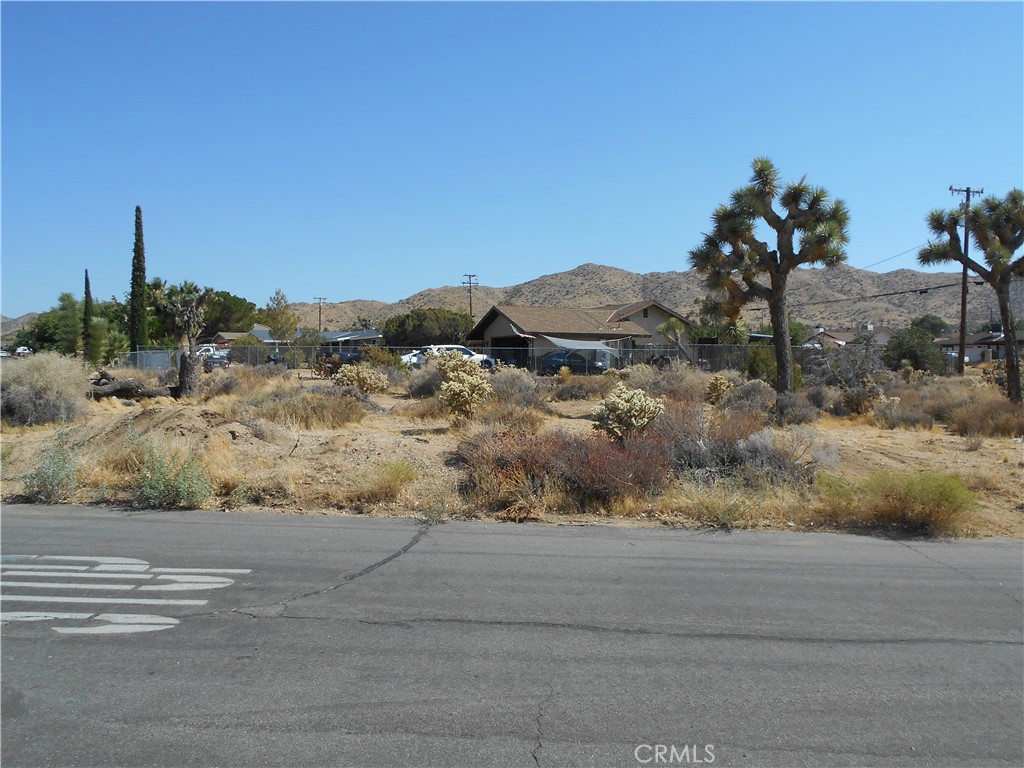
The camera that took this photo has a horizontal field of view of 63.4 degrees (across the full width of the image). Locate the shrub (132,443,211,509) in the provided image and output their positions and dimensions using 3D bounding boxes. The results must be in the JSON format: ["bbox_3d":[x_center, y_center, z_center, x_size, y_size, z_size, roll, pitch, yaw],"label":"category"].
[{"bbox_3d":[-3.482,0.923,8.494,0.820,0.649,0.656,-1,3,-22],"label":"shrub"}]

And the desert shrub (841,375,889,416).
[{"bbox_3d":[8.651,0.272,20.328,1.178,1.011,1.060,1,3,23],"label":"desert shrub"}]

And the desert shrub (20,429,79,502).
[{"bbox_3d":[-4.909,0.853,8.792,0.616,0.764,0.554,-1,3,-29],"label":"desert shrub"}]

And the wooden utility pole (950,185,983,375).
[{"bbox_3d":[31.105,-7.153,57.000,2.300,13.100,0.500,0,2,-3],"label":"wooden utility pole"}]

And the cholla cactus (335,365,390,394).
[{"bbox_3d":[-5.197,-0.174,28.600,1.850,1.040,1.600,0,2,0],"label":"cholla cactus"}]

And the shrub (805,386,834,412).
[{"bbox_3d":[8.142,0.351,21.932,0.794,0.677,0.715,1,2,20],"label":"shrub"}]

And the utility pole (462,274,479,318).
[{"bbox_3d":[-5.762,-9.318,115.000,2.300,11.800,0.500,0,2,0],"label":"utility pole"}]

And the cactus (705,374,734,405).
[{"bbox_3d":[6.213,0.143,24.800,0.900,0.920,0.900,0,2,0],"label":"cactus"}]

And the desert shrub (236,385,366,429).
[{"bbox_3d":[-4.422,0.440,17.400,2.650,0.800,1.800,0,3,-7],"label":"desert shrub"}]

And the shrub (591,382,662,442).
[{"bbox_3d":[1.942,0.447,13.929,1.244,0.945,1.182,0,2,8],"label":"shrub"}]

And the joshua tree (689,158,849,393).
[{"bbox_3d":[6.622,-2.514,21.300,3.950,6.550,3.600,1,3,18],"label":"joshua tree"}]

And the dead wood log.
[{"bbox_3d":[-11.561,0.118,25.100,2.450,0.660,0.850,0,3,-11],"label":"dead wood log"}]

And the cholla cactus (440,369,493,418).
[{"bbox_3d":[-1.051,0.208,19.124,1.201,1.133,1.141,0,2,-3],"label":"cholla cactus"}]

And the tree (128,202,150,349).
[{"bbox_3d":[-27.850,-7.133,61.762,1.461,12.403,1.461,-1,3,-24],"label":"tree"}]

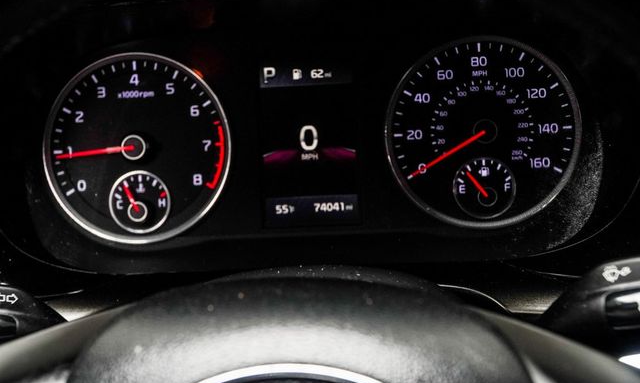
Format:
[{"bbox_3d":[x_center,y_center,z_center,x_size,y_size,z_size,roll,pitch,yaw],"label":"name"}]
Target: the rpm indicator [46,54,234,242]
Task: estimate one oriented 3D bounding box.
[{"bbox_3d":[-0.104,-0.024,0.466,0.108,0.108,0.020,-3,0,3],"label":"rpm indicator"}]

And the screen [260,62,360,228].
[{"bbox_3d":[-0.005,-0.026,0.462,0.052,0.092,0.010,-3,0,3],"label":"screen"}]

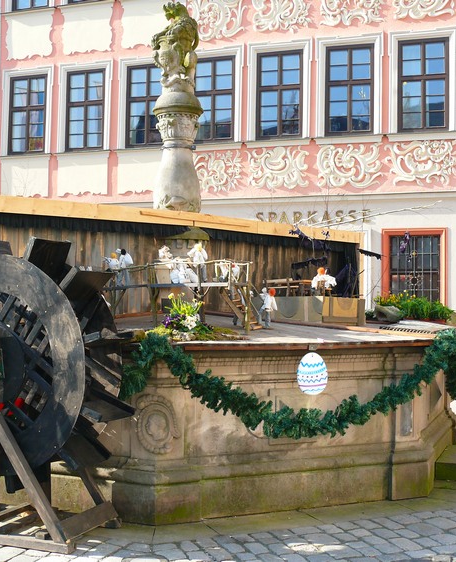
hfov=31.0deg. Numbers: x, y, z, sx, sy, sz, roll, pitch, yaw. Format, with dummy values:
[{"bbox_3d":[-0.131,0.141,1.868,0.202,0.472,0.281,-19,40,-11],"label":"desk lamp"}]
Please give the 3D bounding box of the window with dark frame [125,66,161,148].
[{"bbox_3d":[-1.897,-4.129,19.461,1.041,1.946,0.150,0,-2,19],"label":"window with dark frame"}]

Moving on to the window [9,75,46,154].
[{"bbox_3d":[-4.741,-3.957,19.569,1.002,1.858,0.140,0,-2,19],"label":"window"}]

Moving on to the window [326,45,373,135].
[{"bbox_3d":[2.538,-3.952,17.091,1.002,1.858,0.140,0,-2,19],"label":"window"}]

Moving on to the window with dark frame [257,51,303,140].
[{"bbox_3d":[1.171,-4.126,18.390,1.054,1.946,0.150,0,-2,19],"label":"window with dark frame"}]

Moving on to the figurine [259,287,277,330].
[{"bbox_3d":[0.376,0.246,7.650,0.160,0.390,0.140,2,-3,-30],"label":"figurine"}]

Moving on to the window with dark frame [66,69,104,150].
[{"bbox_3d":[-3.439,-4.130,20.000,1.018,1.946,0.150,0,-2,19],"label":"window with dark frame"}]

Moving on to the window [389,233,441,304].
[{"bbox_3d":[3.760,0.001,16.512,0.982,1.811,0.140,0,-2,19],"label":"window"}]

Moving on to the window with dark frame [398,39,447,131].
[{"bbox_3d":[3.951,-3.951,16.609,1.002,1.858,0.140,0,-2,19],"label":"window with dark frame"}]

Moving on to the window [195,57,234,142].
[{"bbox_3d":[-0.320,-3.954,18.063,1.002,1.858,0.140,0,-2,19],"label":"window"}]

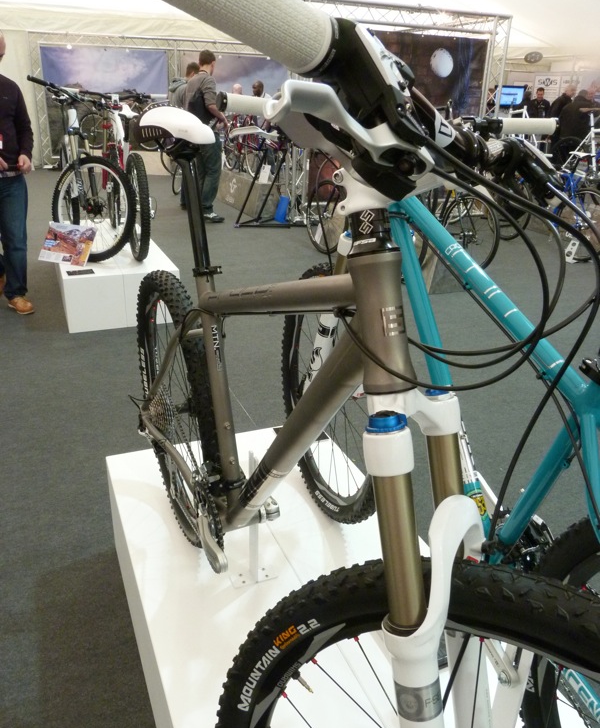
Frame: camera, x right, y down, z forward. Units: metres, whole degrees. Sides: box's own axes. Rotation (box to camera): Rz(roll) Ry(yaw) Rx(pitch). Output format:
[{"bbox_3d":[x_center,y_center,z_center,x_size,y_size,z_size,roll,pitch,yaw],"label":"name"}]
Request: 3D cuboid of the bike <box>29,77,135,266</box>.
[{"bbox_3d":[-1.592,-1.419,4.265,0.580,1.070,1.660,-9,26,-23],"label":"bike"}]

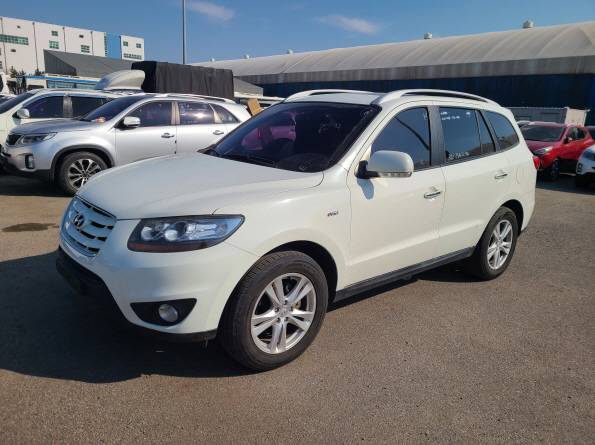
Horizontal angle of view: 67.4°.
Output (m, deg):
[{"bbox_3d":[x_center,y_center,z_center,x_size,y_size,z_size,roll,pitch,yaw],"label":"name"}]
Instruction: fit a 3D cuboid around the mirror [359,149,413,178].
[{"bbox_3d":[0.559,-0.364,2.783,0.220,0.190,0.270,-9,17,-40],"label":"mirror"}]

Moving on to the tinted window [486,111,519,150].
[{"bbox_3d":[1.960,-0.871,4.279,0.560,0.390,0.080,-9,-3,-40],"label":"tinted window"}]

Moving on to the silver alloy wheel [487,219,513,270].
[{"bbox_3d":[1.932,0.207,4.416,0.490,0.490,0.170,-9,17,-40],"label":"silver alloy wheel"}]

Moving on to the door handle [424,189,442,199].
[{"bbox_3d":[1.010,-0.215,3.338,0.220,0.050,0.055,-9,17,-40],"label":"door handle"}]

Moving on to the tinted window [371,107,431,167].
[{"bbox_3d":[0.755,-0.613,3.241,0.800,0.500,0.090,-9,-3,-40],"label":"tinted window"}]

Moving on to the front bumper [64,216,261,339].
[{"bbox_3d":[-1.075,0.212,2.863,0.770,0.660,1.860,-9,17,-40],"label":"front bumper"}]

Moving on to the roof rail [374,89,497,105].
[{"bbox_3d":[1.246,-1.034,3.768,1.830,0.155,0.090,-9,17,-40],"label":"roof rail"}]

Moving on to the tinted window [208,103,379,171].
[{"bbox_3d":[-0.120,-0.707,3.451,0.900,0.180,1.400,-43,36,-24],"label":"tinted window"}]

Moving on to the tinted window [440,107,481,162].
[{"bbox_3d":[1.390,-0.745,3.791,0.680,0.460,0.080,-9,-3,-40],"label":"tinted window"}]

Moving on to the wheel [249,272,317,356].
[{"bbox_3d":[-0.123,0.521,2.692,0.490,0.490,0.170,-9,17,-40],"label":"wheel"}]

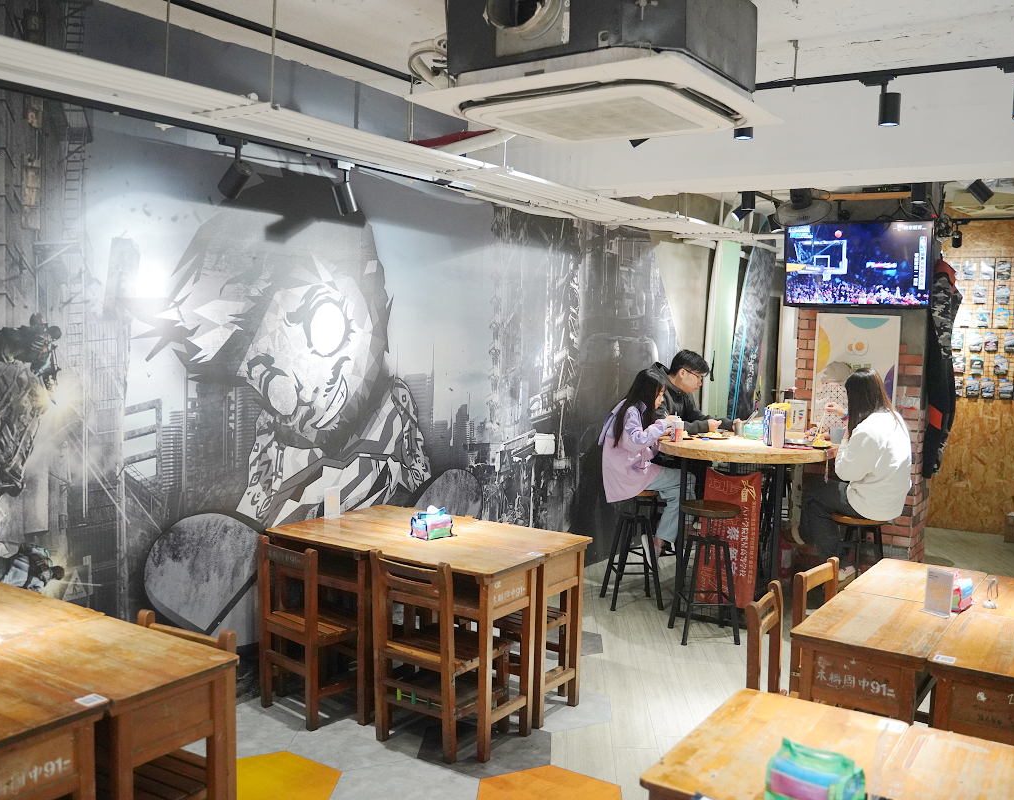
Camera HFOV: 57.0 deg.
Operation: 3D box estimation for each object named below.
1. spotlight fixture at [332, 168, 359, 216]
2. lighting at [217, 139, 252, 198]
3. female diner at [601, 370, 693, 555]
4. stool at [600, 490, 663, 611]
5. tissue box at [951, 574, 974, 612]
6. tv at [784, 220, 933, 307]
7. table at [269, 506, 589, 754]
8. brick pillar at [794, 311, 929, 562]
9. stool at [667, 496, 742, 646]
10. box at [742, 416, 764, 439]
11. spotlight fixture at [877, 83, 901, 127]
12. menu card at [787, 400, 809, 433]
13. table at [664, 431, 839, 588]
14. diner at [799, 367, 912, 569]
[{"bbox_3d":[-0.706,-0.909,4.080,0.105,0.200,0.080,-3,6,-42],"label":"spotlight fixture"},{"bbox_3d":[-1.052,-0.881,3.590,0.145,0.220,0.080,4,5,34],"label":"lighting"},{"bbox_3d":[0.861,0.418,5.775,0.600,1.200,0.420,0,4,-14],"label":"female diner"},{"bbox_3d":[0.781,0.900,5.781,0.342,0.735,0.342,1,4,-7],"label":"stool"},{"bbox_3d":[1.536,0.660,3.263,0.107,0.105,0.140,-3,6,-45],"label":"tissue box"},{"bbox_3d":[2.356,-0.912,6.291,0.965,0.560,0.070,4,11,34],"label":"tv"},{"bbox_3d":[-0.353,0.972,4.168,1.220,0.750,0.781,4,5,33],"label":"table"},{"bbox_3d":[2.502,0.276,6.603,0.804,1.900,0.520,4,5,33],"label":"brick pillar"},{"bbox_3d":[1.105,0.950,5.192,0.342,0.735,0.342,1,4,-4],"label":"stool"},{"bbox_3d":[1.551,0.186,5.773,0.150,0.105,0.105,-3,6,-45],"label":"box"},{"bbox_3d":[1.446,-1.118,3.530,0.077,0.158,0.077,4,5,34],"label":"spotlight fixture"},{"bbox_3d":[2.029,0.116,6.550,0.150,0.215,0.040,4,5,36],"label":"menu card"},{"bbox_3d":[1.413,0.766,5.561,1.030,1.030,1.030,1,4,0],"label":"table"},{"bbox_3d":[2.033,0.453,5.446,0.640,1.260,0.470,3,5,20],"label":"diner"}]

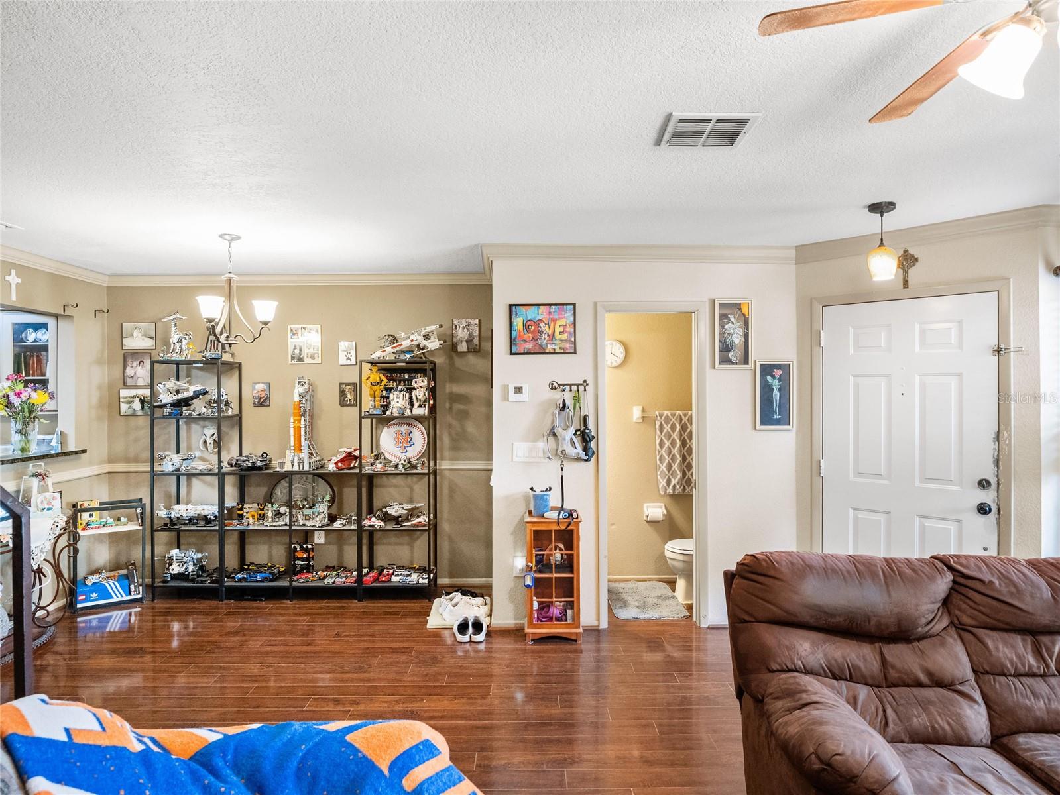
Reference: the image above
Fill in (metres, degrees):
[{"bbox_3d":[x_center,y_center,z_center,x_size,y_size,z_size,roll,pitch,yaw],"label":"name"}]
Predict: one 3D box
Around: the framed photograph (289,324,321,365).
[{"bbox_3d":[-1.769,-0.415,4.829,0.256,0.306,0.022,0,1,0],"label":"framed photograph"}]

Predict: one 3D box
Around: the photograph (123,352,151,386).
[{"bbox_3d":[-3.090,-0.222,4.810,0.224,0.263,0.020,0,1,-1],"label":"photograph"}]

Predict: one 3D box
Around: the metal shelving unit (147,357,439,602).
[{"bbox_3d":[-1.738,0.609,4.632,2.020,1.750,0.360,0,1,0],"label":"metal shelving unit"}]

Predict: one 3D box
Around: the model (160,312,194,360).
[{"bbox_3d":[-2.610,-0.455,4.540,0.230,0.370,0.160,0,0,-14],"label":"model"}]

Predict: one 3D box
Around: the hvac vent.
[{"bbox_3d":[0.623,-0.931,2.151,0.298,0.020,0.288,0,1,0],"label":"hvac vent"}]

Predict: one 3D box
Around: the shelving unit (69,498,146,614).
[{"bbox_3d":[-3.038,1.129,4.431,0.418,0.721,0.255,-1,1,-36],"label":"shelving unit"}]

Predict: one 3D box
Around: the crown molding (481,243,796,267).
[{"bbox_3d":[0.700,-0.915,3.920,2.010,0.100,0.075,0,1,-1],"label":"crown molding"}]

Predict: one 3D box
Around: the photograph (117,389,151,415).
[{"bbox_3d":[-3.094,0.037,4.828,0.270,0.216,0.022,0,1,0],"label":"photograph"}]

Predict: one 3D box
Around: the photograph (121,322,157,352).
[{"bbox_3d":[-3.069,-0.479,4.823,0.266,0.212,0.022,0,1,0],"label":"photograph"}]

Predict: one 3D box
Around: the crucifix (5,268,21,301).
[{"bbox_3d":[-3.350,-0.729,3.975,0.020,0.205,0.115,0,0,2],"label":"crucifix"}]

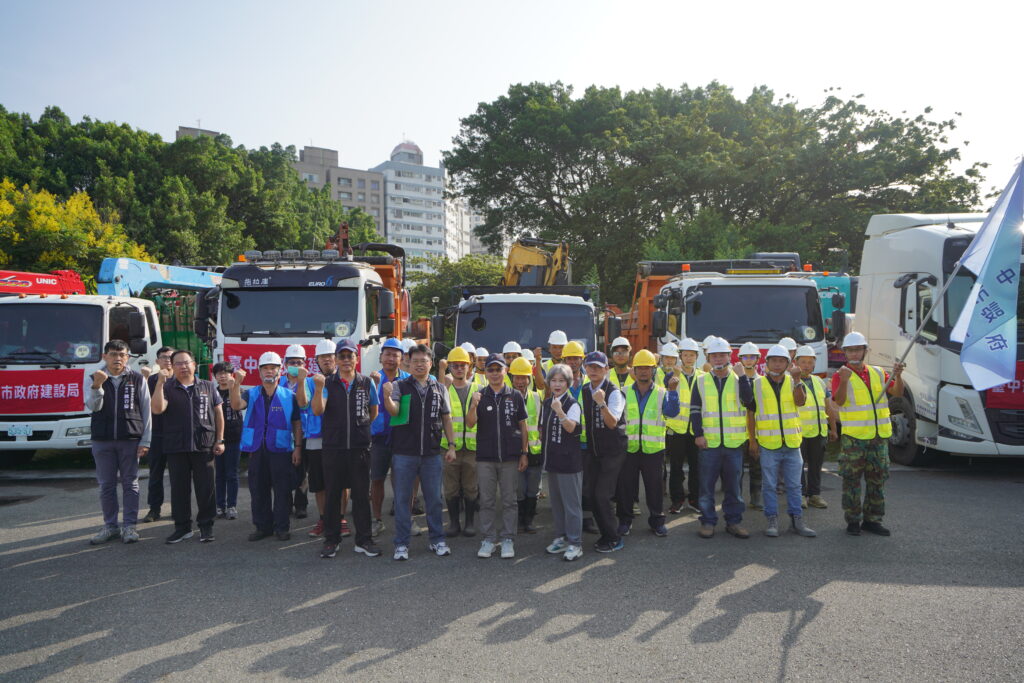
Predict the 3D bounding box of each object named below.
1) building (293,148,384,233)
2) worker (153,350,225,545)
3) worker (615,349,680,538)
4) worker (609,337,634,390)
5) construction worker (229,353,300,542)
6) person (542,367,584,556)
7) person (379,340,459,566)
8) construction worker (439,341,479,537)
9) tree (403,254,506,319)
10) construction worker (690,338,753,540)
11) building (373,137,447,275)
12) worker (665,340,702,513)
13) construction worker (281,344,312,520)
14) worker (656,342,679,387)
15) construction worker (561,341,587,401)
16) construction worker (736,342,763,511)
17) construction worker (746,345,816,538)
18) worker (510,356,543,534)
[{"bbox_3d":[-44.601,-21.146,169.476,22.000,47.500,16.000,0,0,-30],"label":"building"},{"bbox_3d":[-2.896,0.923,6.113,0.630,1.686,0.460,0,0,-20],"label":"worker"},{"bbox_3d":[1.276,0.927,6.380,0.620,1.686,0.400,0,0,16],"label":"worker"},{"bbox_3d":[1.149,0.859,7.100,0.520,1.822,0.360,0,0,10],"label":"worker"},{"bbox_3d":[-2.266,0.935,6.250,0.660,1.669,0.400,0,0,-16],"label":"construction worker"},{"bbox_3d":[0.416,0.976,5.630,0.440,1.589,0.400,0,1,37],"label":"person"},{"bbox_3d":[-0.779,0.897,5.687,0.640,1.735,0.480,0,0,-6],"label":"person"},{"bbox_3d":[-0.461,0.913,6.360,0.540,1.714,0.400,0,0,-3],"label":"construction worker"},{"bbox_3d":[-2.195,-0.920,27.000,4.500,5.400,4.200,0,0,0],"label":"tree"},{"bbox_3d":[1.924,0.867,6.269,0.580,1.799,0.460,0,0,15],"label":"construction worker"},{"bbox_3d":[-26.761,-23.700,170.524,15.500,51.000,15.000,0,1,-33],"label":"building"},{"bbox_3d":[1.849,0.870,7.193,0.540,1.803,0.450,0,0,12],"label":"worker"},{"bbox_3d":[-2.197,0.900,6.927,0.530,1.740,0.450,0,0,-12],"label":"construction worker"},{"bbox_3d":[1.863,0.897,8.076,0.540,1.759,0.450,0,0,9],"label":"worker"},{"bbox_3d":[0.607,0.885,6.420,0.540,1.770,0.380,0,0,9],"label":"construction worker"},{"bbox_3d":[2.522,0.890,7.220,0.520,1.759,0.360,0,0,18],"label":"construction worker"},{"bbox_3d":[2.488,0.900,6.301,0.600,1.735,0.480,0,0,17],"label":"construction worker"},{"bbox_3d":[0.089,0.959,6.417,0.540,1.618,0.450,0,0,1],"label":"worker"}]

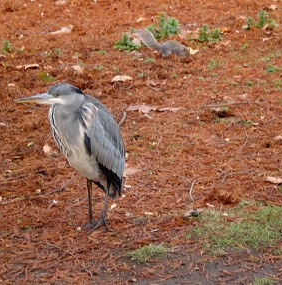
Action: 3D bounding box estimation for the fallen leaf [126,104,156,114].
[{"bbox_3d":[0.000,-0.176,6.212,0.165,0.025,0.126,0,15,0],"label":"fallen leaf"}]

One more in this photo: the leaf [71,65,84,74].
[{"bbox_3d":[-0.404,-0.463,7.461,0.075,0.040,0.090,0,16,0],"label":"leaf"}]

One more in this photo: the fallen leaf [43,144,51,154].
[{"bbox_3d":[-0.457,0.034,5.688,0.042,0.035,0.050,0,16,0],"label":"fallen leaf"}]

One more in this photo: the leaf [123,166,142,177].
[{"bbox_3d":[-0.046,0.127,5.099,0.096,0.015,0.104,0,15,0],"label":"leaf"}]

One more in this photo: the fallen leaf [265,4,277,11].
[{"bbox_3d":[1.115,-1.153,9.942,0.100,0.035,0.090,0,16,0],"label":"fallen leaf"}]

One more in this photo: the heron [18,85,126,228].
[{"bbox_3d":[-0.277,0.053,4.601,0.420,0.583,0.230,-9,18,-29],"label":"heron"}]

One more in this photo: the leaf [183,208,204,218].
[{"bbox_3d":[0.204,0.276,4.524,0.078,0.025,0.048,0,15,0],"label":"leaf"}]

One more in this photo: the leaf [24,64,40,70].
[{"bbox_3d":[-0.711,-0.486,7.559,0.105,0.030,0.075,0,16,0],"label":"leaf"}]

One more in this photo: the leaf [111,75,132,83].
[{"bbox_3d":[-0.117,-0.396,7.218,0.130,0.040,0.085,0,16,0],"label":"leaf"}]

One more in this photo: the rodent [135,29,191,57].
[{"bbox_3d":[0.147,-0.682,7.964,0.370,0.190,0.110,3,16,10],"label":"rodent"}]

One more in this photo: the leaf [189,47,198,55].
[{"bbox_3d":[0.348,-0.621,7.852,0.080,0.035,0.070,0,15,0],"label":"leaf"}]

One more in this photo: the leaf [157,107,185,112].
[{"bbox_3d":[0.163,-0.173,6.211,0.149,0.020,0.075,0,15,0],"label":"leaf"}]

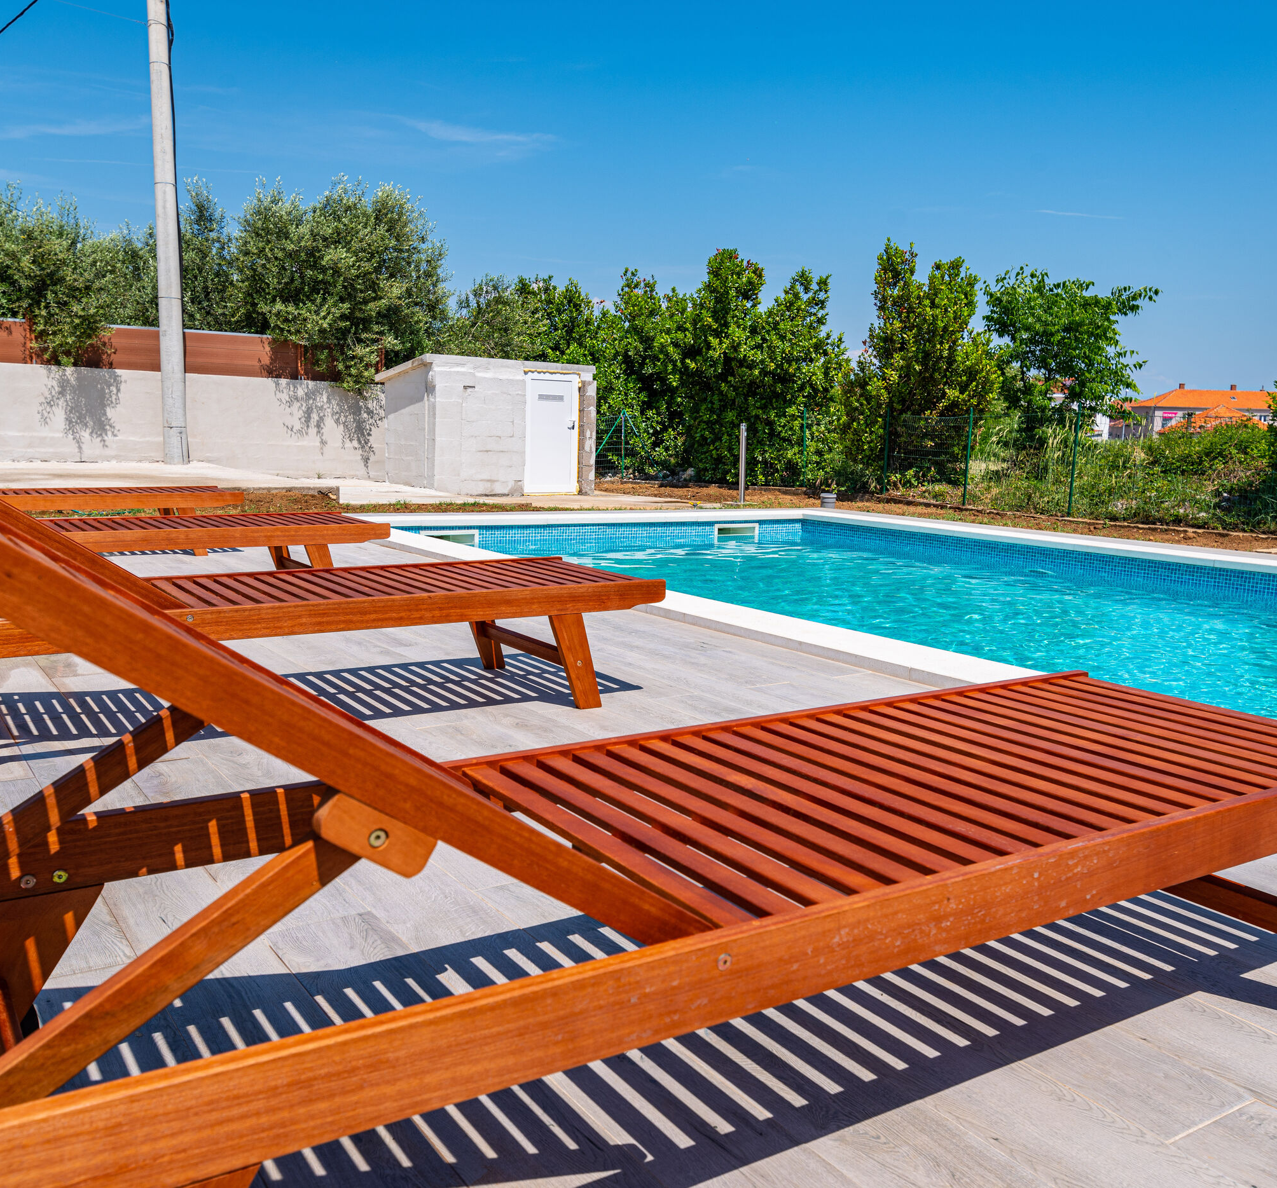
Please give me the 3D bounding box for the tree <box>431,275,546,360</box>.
[{"bbox_3d":[-3.366,-5.078,27.292,3.200,4.343,3.000,1,8,-7],"label":"tree"}]

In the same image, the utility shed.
[{"bbox_3d":[-2.164,-2.401,17.061,2.641,1.851,1.835,-3,9,-33],"label":"utility shed"}]

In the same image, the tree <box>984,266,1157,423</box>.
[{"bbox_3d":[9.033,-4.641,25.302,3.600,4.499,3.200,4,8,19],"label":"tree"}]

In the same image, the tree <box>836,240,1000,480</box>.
[{"bbox_3d":[5.221,-4.344,22.814,3.000,4.669,2.600,3,8,12],"label":"tree"}]

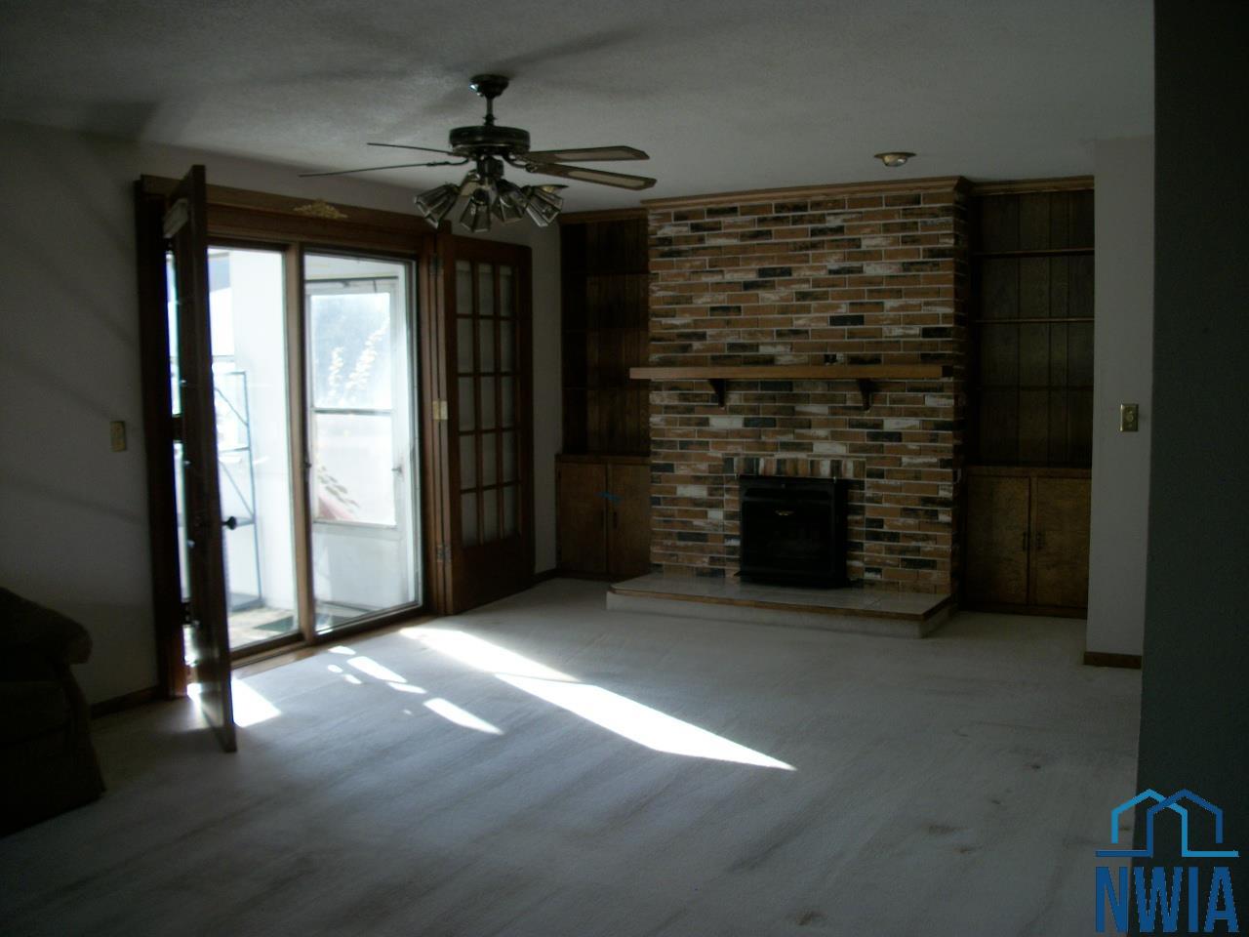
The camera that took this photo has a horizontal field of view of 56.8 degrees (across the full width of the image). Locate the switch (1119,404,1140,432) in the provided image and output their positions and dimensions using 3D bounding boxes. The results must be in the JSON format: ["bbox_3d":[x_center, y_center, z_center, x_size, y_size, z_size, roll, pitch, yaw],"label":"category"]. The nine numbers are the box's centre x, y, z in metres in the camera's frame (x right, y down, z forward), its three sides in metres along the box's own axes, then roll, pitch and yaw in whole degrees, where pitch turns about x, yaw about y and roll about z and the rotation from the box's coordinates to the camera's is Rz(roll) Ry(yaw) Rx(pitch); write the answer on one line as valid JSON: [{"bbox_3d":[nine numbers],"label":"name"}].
[{"bbox_3d":[2.224,-0.221,5.082,0.070,0.115,0.015,2,6,29],"label":"switch"}]

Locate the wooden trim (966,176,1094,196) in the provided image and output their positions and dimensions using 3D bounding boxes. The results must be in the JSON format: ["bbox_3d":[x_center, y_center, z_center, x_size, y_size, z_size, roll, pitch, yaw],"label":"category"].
[{"bbox_3d":[2.171,-1.487,6.085,0.724,0.066,0.050,2,6,29],"label":"wooden trim"}]

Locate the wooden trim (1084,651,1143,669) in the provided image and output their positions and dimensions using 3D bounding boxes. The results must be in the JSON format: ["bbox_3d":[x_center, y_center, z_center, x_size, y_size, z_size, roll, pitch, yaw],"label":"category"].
[{"bbox_3d":[2.197,0.868,5.204,0.248,0.058,0.015,2,6,29],"label":"wooden trim"}]

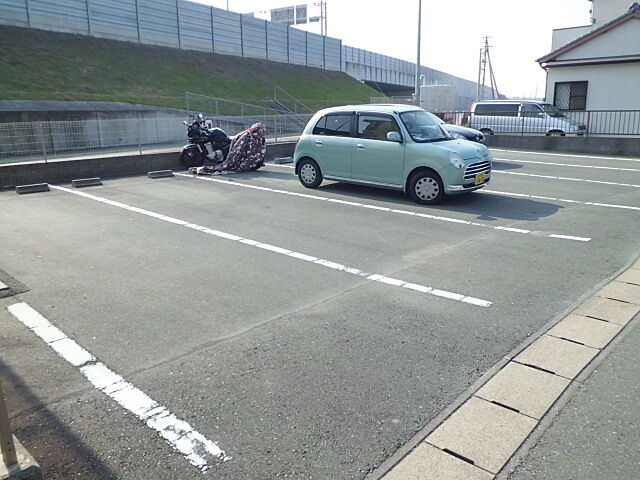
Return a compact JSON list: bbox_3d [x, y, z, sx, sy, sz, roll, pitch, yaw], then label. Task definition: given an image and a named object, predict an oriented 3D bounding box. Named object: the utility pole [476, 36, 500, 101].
[{"bbox_3d":[23.442,-23.114,68.304,3.300,10.768,2.000,5,17,17],"label":"utility pole"}]

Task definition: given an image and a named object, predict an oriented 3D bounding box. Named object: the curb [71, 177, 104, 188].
[{"bbox_3d":[-4.442,-1.094,9.223,0.165,0.125,0.500,14,21,40],"label":"curb"}]

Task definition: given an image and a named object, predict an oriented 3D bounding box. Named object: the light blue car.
[{"bbox_3d":[1.220,-1.629,8.509,3.395,1.515,1.500,12,20,37],"label":"light blue car"}]

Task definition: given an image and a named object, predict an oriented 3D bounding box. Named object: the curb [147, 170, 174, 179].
[{"bbox_3d":[-3.389,-1.405,10.312,0.165,0.125,0.510,14,21,40],"label":"curb"}]

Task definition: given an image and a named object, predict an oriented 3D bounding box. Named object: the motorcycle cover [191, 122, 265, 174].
[{"bbox_3d":[-2.126,-2.125,11.037,1.550,1.110,1.100,3,16,10],"label":"motorcycle cover"}]

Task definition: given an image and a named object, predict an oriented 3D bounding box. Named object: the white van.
[{"bbox_3d":[8.758,-4.864,20.212,4.420,1.930,1.720,14,21,40],"label":"white van"}]

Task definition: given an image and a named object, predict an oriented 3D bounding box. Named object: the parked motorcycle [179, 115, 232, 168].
[{"bbox_3d":[-2.306,-2.222,11.217,2.080,1.200,0.780,3,16,10],"label":"parked motorcycle"}]

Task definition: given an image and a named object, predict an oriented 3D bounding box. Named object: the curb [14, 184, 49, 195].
[{"bbox_3d":[-5.116,-0.913,8.589,0.165,0.125,0.510,14,21,40],"label":"curb"}]

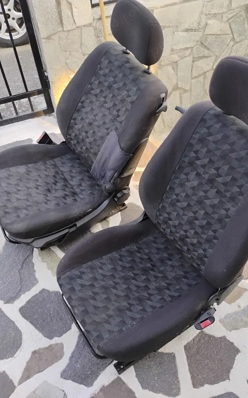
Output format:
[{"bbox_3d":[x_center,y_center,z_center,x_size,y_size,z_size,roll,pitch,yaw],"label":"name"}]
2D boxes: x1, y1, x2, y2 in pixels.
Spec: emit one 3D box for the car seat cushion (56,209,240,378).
[{"bbox_3d":[0.073,0.392,1.414,0.596,0.291,0.502,-28,53,-20],"label":"car seat cushion"}]

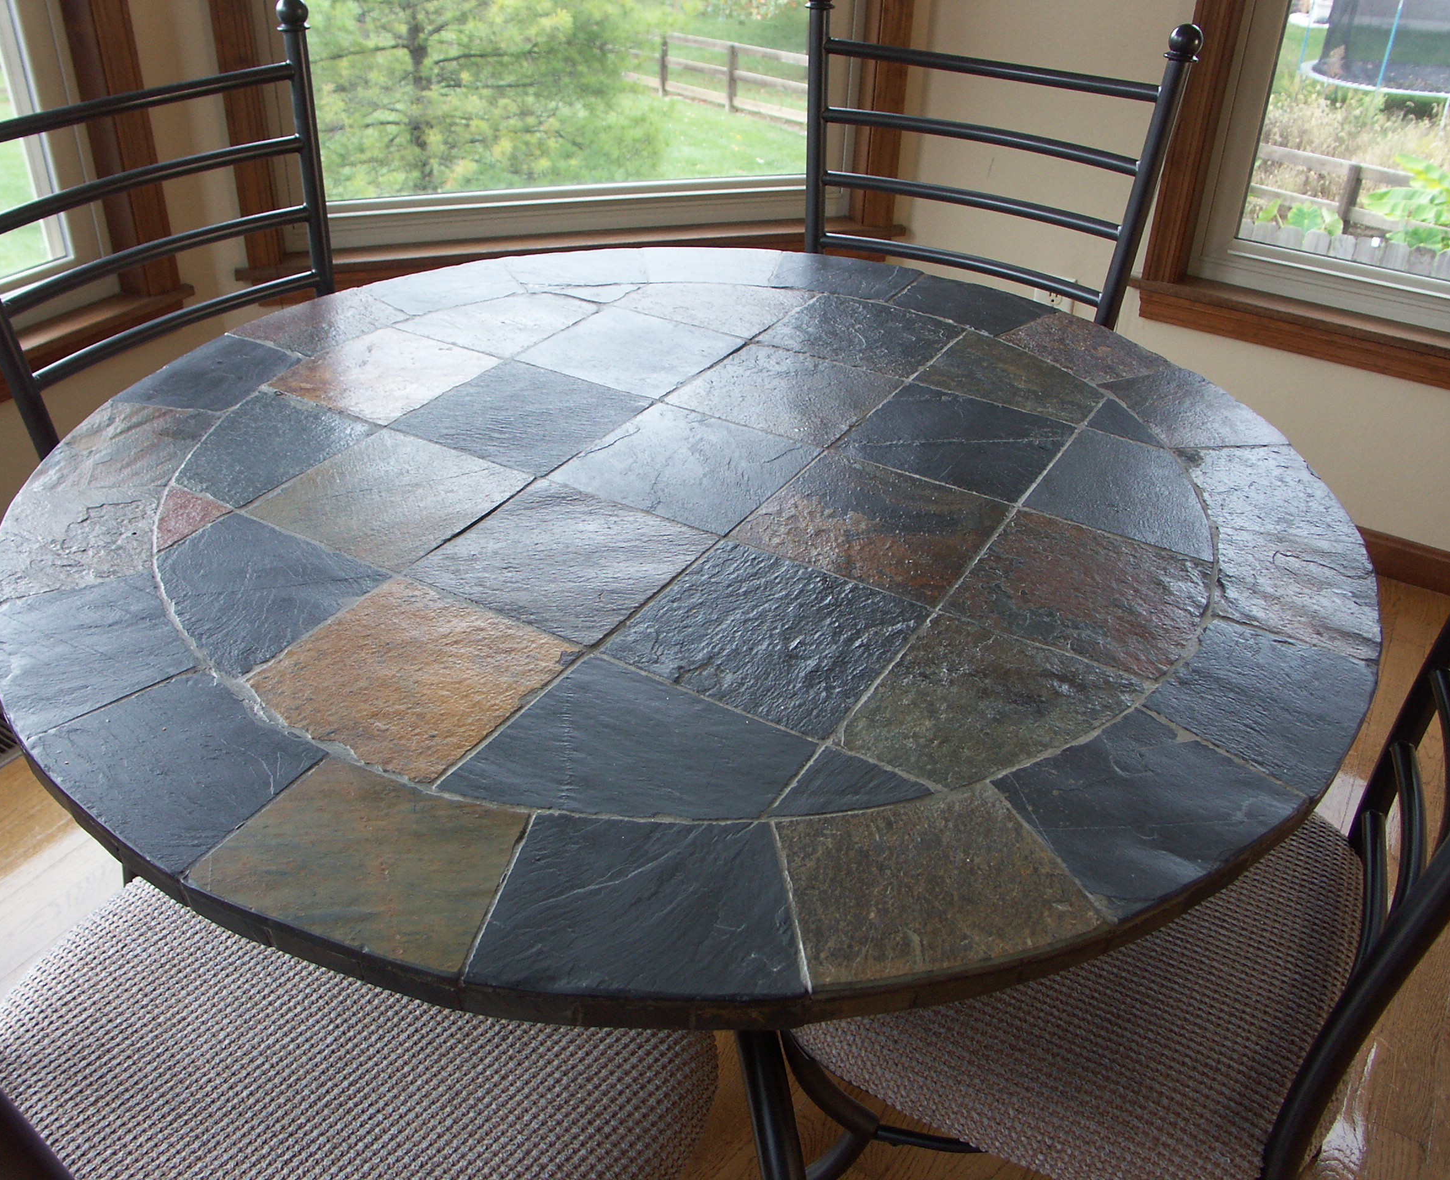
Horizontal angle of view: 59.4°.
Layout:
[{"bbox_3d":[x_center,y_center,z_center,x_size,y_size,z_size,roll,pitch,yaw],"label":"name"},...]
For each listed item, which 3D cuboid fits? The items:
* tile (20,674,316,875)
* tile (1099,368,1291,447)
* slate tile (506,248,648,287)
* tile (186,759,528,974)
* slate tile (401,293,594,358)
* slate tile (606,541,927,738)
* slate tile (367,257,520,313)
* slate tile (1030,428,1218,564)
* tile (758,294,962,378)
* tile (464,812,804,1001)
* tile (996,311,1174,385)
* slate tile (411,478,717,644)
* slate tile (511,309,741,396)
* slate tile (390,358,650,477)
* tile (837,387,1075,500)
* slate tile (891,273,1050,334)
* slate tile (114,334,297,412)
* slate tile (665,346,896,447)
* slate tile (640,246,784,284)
[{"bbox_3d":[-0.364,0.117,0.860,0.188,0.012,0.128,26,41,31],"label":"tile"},{"bbox_3d":[0.497,-0.192,1.382,0.124,0.012,0.193,-6,35,-12],"label":"tile"},{"bbox_3d":[-0.171,-0.376,1.512,0.172,0.011,0.122,-6,35,-11],"label":"slate tile"},{"bbox_3d":[-0.222,0.172,0.809,0.196,0.012,0.133,12,35,14],"label":"tile"},{"bbox_3d":[-0.244,-0.293,1.388,0.148,0.011,0.162,20,38,24],"label":"slate tile"},{"bbox_3d":[0.035,0.037,0.999,0.190,0.012,0.188,20,38,24],"label":"slate tile"},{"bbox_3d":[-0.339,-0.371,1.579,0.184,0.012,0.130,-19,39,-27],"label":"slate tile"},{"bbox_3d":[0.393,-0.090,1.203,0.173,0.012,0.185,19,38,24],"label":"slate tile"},{"bbox_3d":[0.149,-0.272,1.377,0.173,0.011,0.181,20,38,24],"label":"tile"},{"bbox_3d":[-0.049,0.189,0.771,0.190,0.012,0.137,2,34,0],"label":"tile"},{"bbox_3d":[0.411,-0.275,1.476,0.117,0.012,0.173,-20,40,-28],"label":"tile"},{"bbox_3d":[-0.139,-0.025,1.101,0.192,0.012,0.194,19,38,23],"label":"slate tile"},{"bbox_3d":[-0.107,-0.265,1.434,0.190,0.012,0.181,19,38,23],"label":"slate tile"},{"bbox_3d":[-0.207,-0.176,1.319,0.191,0.012,0.197,20,38,24],"label":"slate tile"},{"bbox_3d":[0.217,-0.137,1.183,0.171,0.011,0.161,20,38,24],"label":"tile"},{"bbox_3d":[0.275,-0.323,1.456,0.173,0.011,0.112,25,41,30],"label":"slate tile"},{"bbox_3d":[-0.499,-0.208,1.252,0.110,0.011,0.168,12,36,14],"label":"slate tile"},{"bbox_3d":[0.061,-0.192,1.255,0.169,0.011,0.170,20,38,24],"label":"slate tile"},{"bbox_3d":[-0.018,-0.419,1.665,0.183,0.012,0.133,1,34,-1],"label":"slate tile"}]

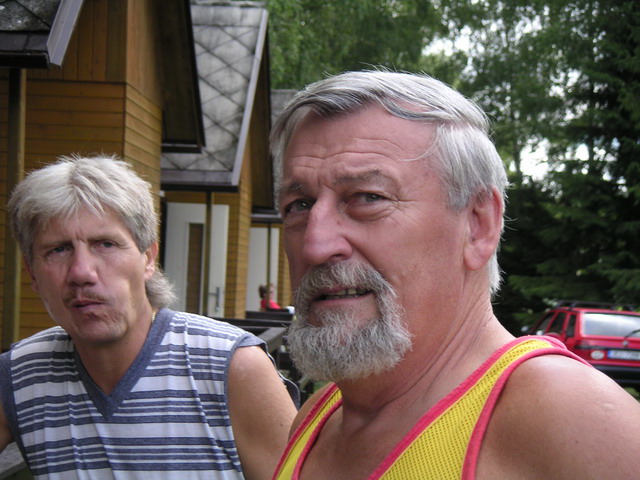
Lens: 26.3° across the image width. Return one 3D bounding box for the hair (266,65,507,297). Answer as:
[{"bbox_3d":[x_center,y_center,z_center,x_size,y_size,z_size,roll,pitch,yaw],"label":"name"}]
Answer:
[{"bbox_3d":[0.061,-0.046,1.150,0.178,0.190,0.205,-5,-7,33],"label":"hair"}]

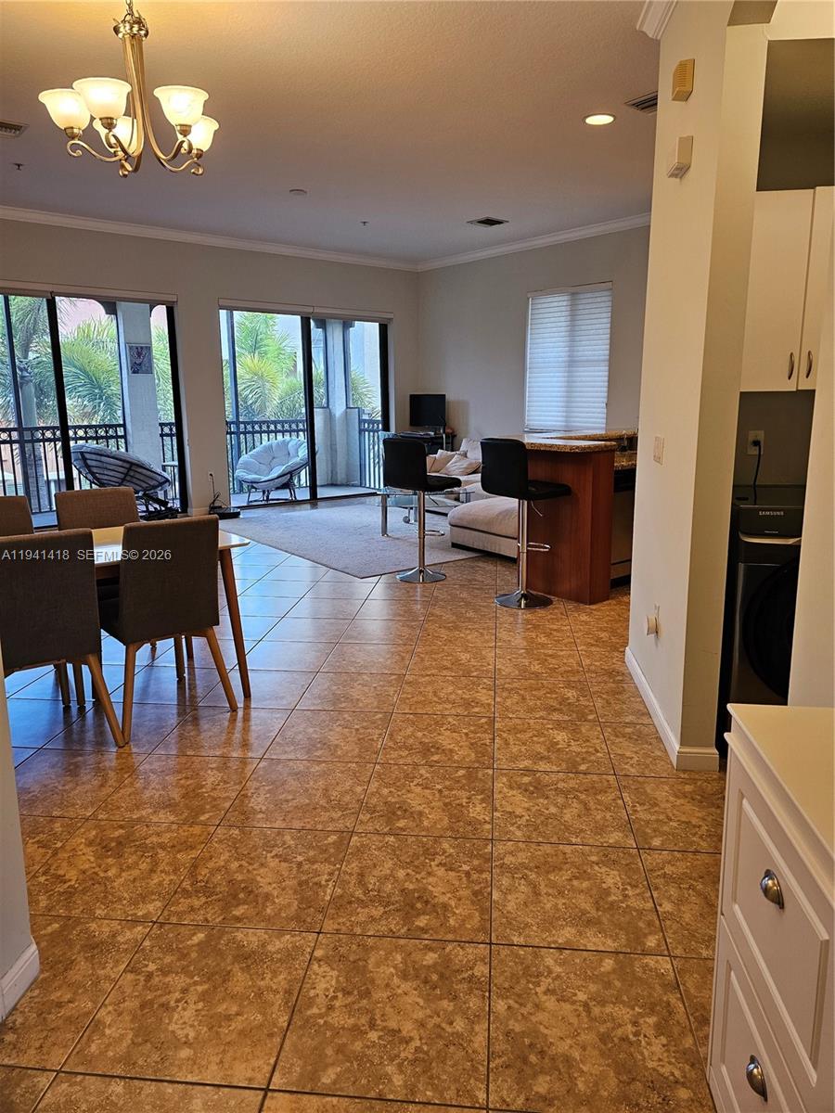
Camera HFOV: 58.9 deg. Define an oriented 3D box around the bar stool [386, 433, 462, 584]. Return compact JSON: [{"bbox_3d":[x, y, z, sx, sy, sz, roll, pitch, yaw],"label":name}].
[{"bbox_3d":[0.034,-0.365,5.688,0.420,1.060,0.440,10,17,41],"label":"bar stool"}]

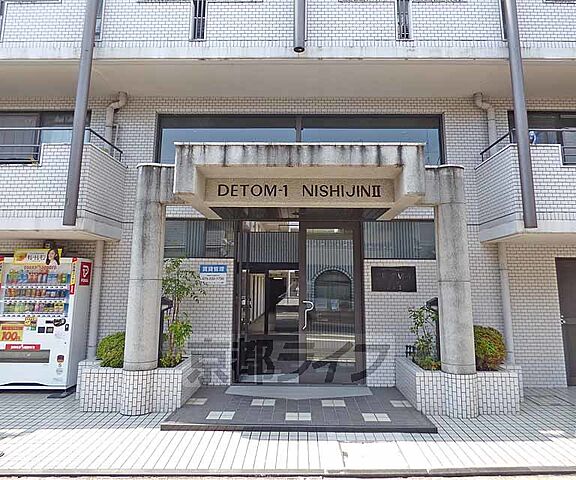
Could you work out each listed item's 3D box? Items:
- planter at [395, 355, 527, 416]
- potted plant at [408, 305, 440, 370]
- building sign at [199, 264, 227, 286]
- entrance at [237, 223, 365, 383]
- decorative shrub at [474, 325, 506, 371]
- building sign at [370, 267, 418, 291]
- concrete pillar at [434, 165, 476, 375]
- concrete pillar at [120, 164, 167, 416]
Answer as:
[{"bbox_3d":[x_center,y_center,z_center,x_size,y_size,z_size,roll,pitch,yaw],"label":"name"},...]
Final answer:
[{"bbox_3d":[2.332,1.935,4.641,1.466,0.493,1.047,0,-7,0],"label":"planter"},{"bbox_3d":[1.891,1.321,4.755,0.447,0.849,0.402,0,-7,0],"label":"potted plant"},{"bbox_3d":[-1.152,0.542,5.335,0.416,0.298,0.022,0,-7,0],"label":"building sign"},{"bbox_3d":[0.170,0.936,5.422,2.018,2.505,0.180,0,-8,1],"label":"entrance"},{"bbox_3d":[2.701,1.467,4.726,0.553,0.603,0.543,0,-7,0],"label":"decorative shrub"},{"bbox_3d":[1.637,0.608,5.321,0.683,0.381,0.035,0,-7,0],"label":"building sign"},{"bbox_3d":[2.161,0.371,4.521,0.385,2.597,0.385,0,-7,0],"label":"concrete pillar"},{"bbox_3d":[-1.854,0.586,4.525,0.412,3.080,0.412,0,-7,0],"label":"concrete pillar"}]

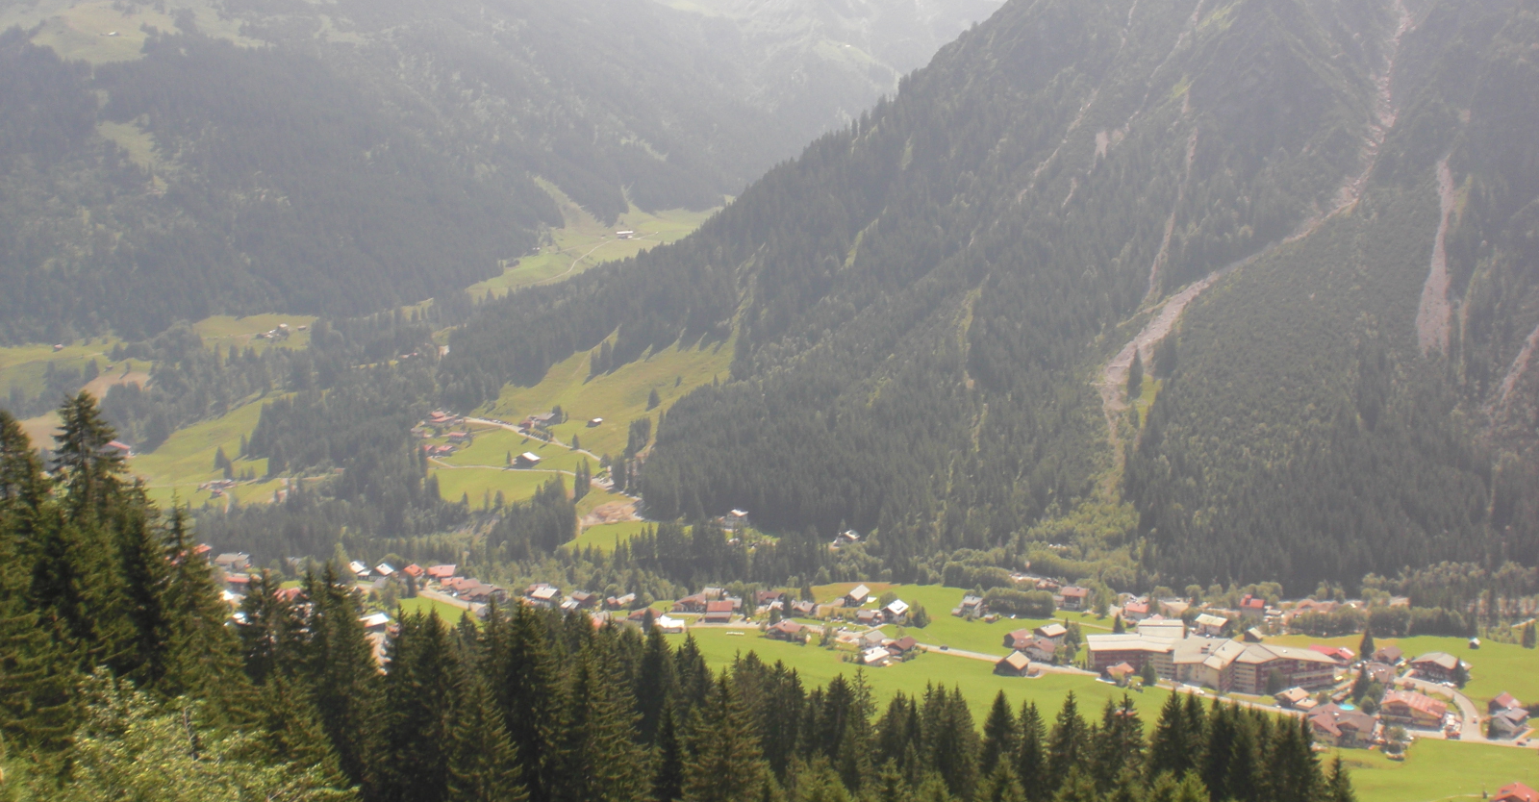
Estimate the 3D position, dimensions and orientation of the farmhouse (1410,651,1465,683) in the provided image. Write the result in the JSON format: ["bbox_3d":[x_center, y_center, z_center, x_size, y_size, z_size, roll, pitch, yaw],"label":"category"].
[{"bbox_3d":[323.500,128.400,819.200,17.600,9.100,17.600,7,12,35],"label":"farmhouse"}]

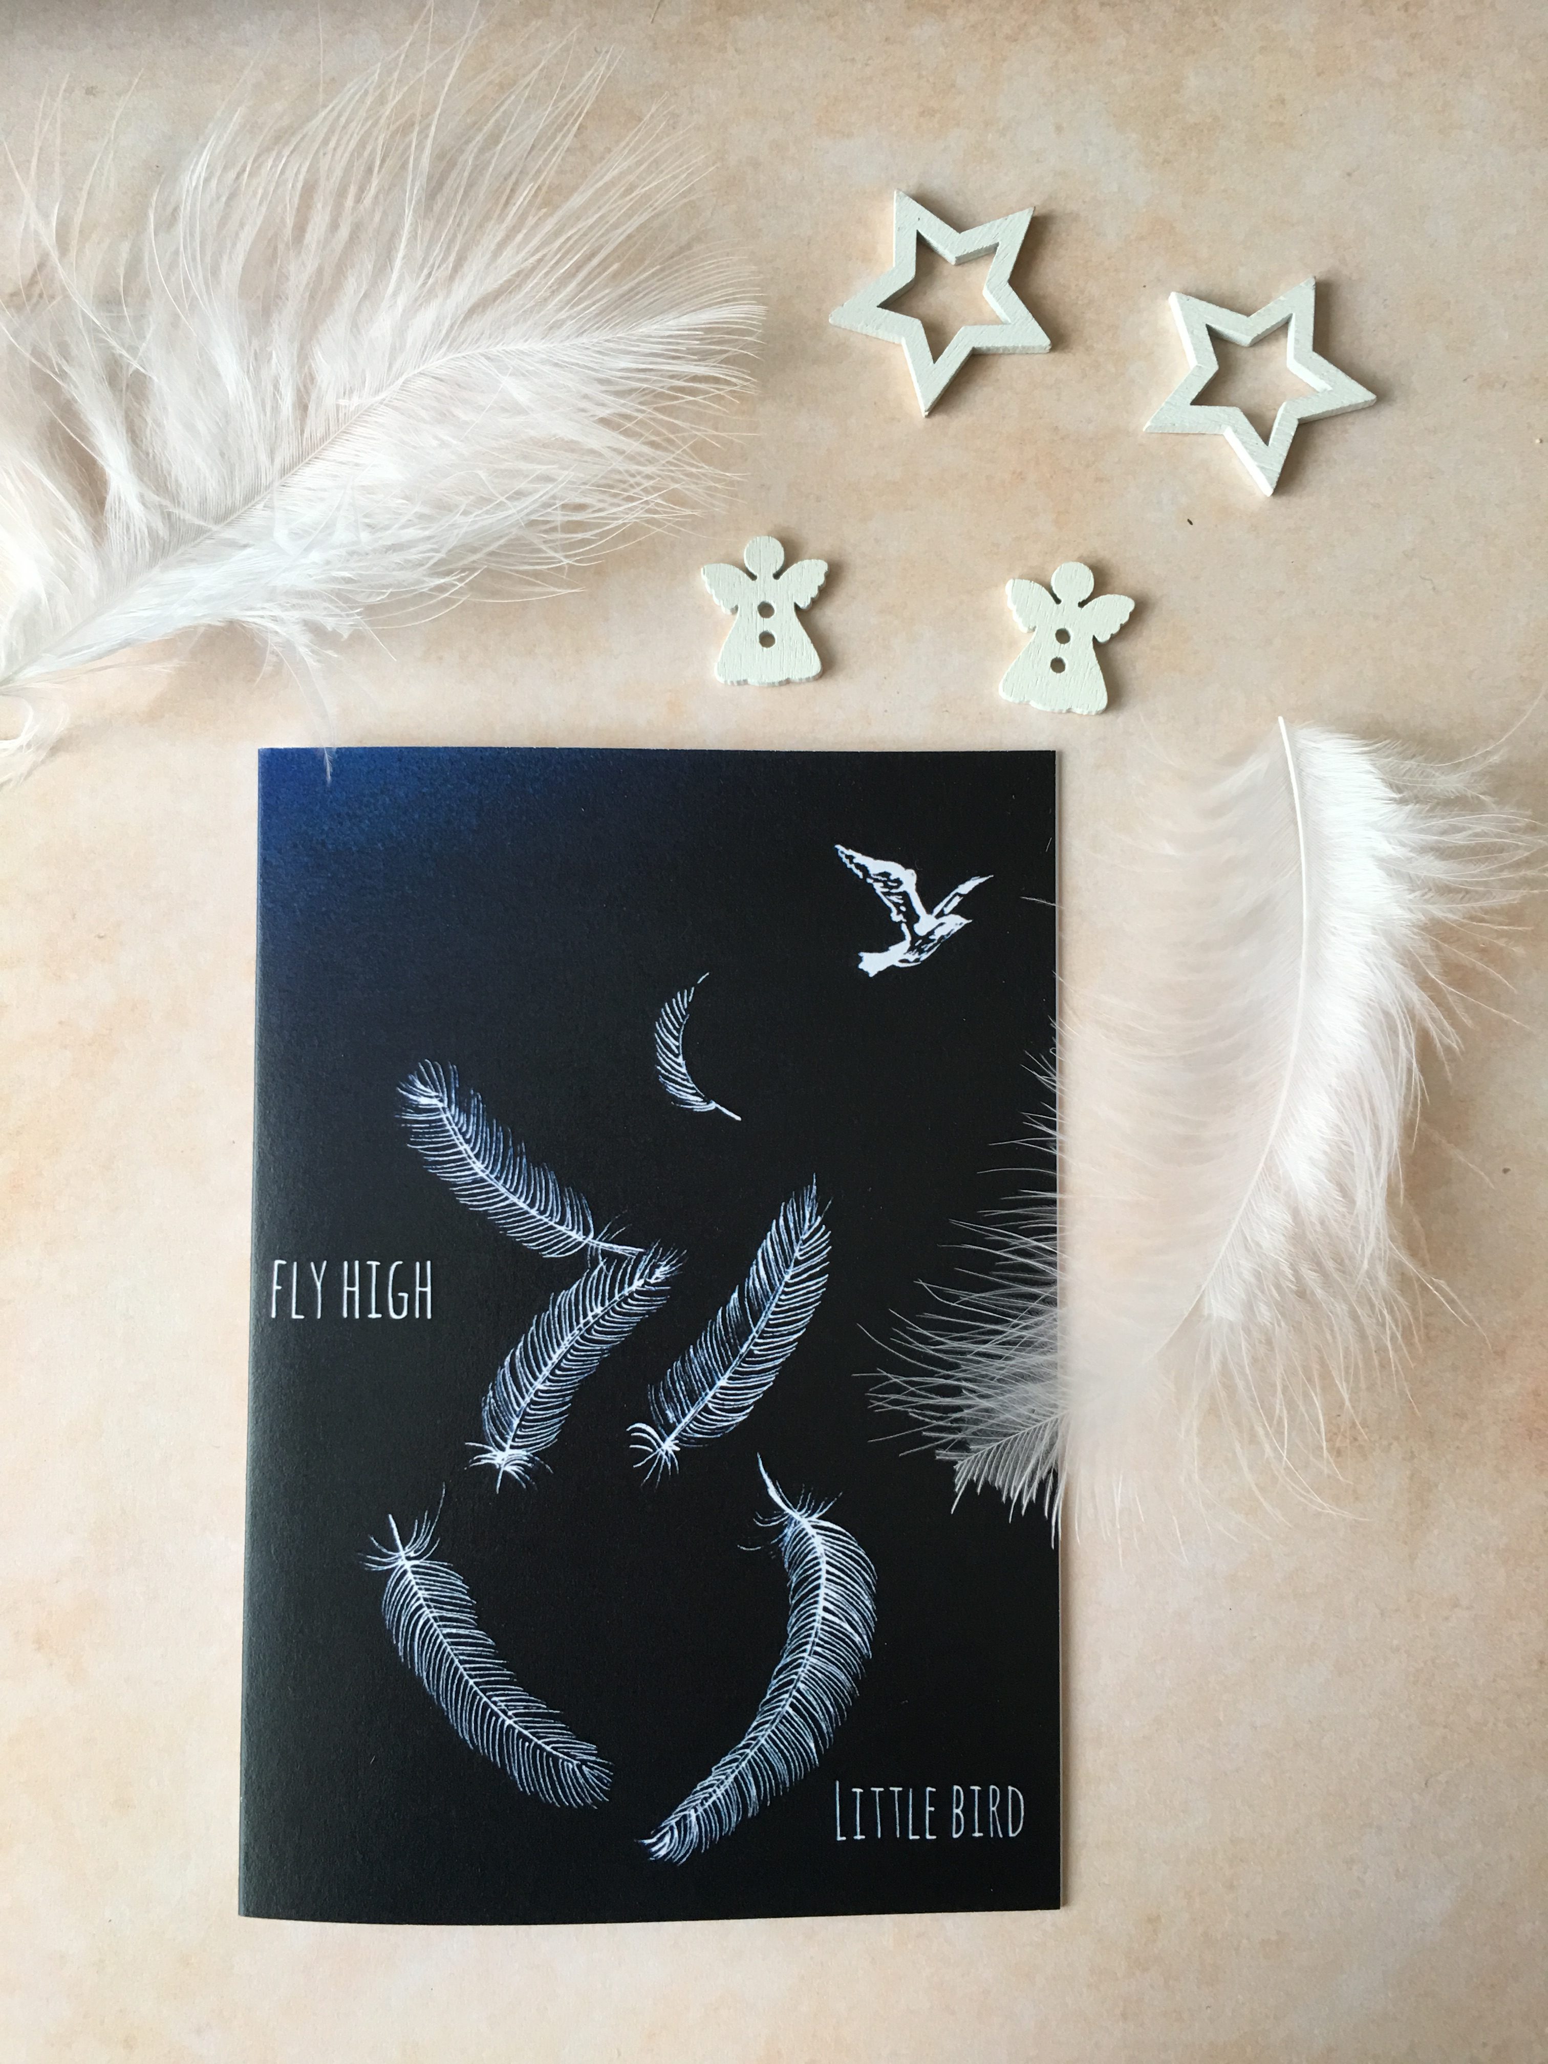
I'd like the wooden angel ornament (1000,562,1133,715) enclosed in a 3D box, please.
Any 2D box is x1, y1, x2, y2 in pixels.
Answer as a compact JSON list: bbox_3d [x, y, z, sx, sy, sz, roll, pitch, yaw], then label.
[{"bbox_3d":[0.039,-0.053,0.233,0.017,0.002,0.020,10,87,0],"label":"wooden angel ornament"}]

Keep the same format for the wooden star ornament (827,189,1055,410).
[{"bbox_3d":[0.023,-0.101,0.235,0.032,0.002,0.029,-26,88,-2],"label":"wooden star ornament"}]

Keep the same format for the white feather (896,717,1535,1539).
[{"bbox_3d":[0.058,0.013,0.222,0.064,0.018,0.106,20,87,0],"label":"white feather"}]

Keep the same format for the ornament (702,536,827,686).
[{"bbox_3d":[-0.001,-0.057,0.233,0.017,0.002,0.020,-4,87,-1],"label":"ornament"}]

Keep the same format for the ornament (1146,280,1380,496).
[{"bbox_3d":[0.066,-0.089,0.235,0.031,0.002,0.030,30,87,1],"label":"ornament"}]

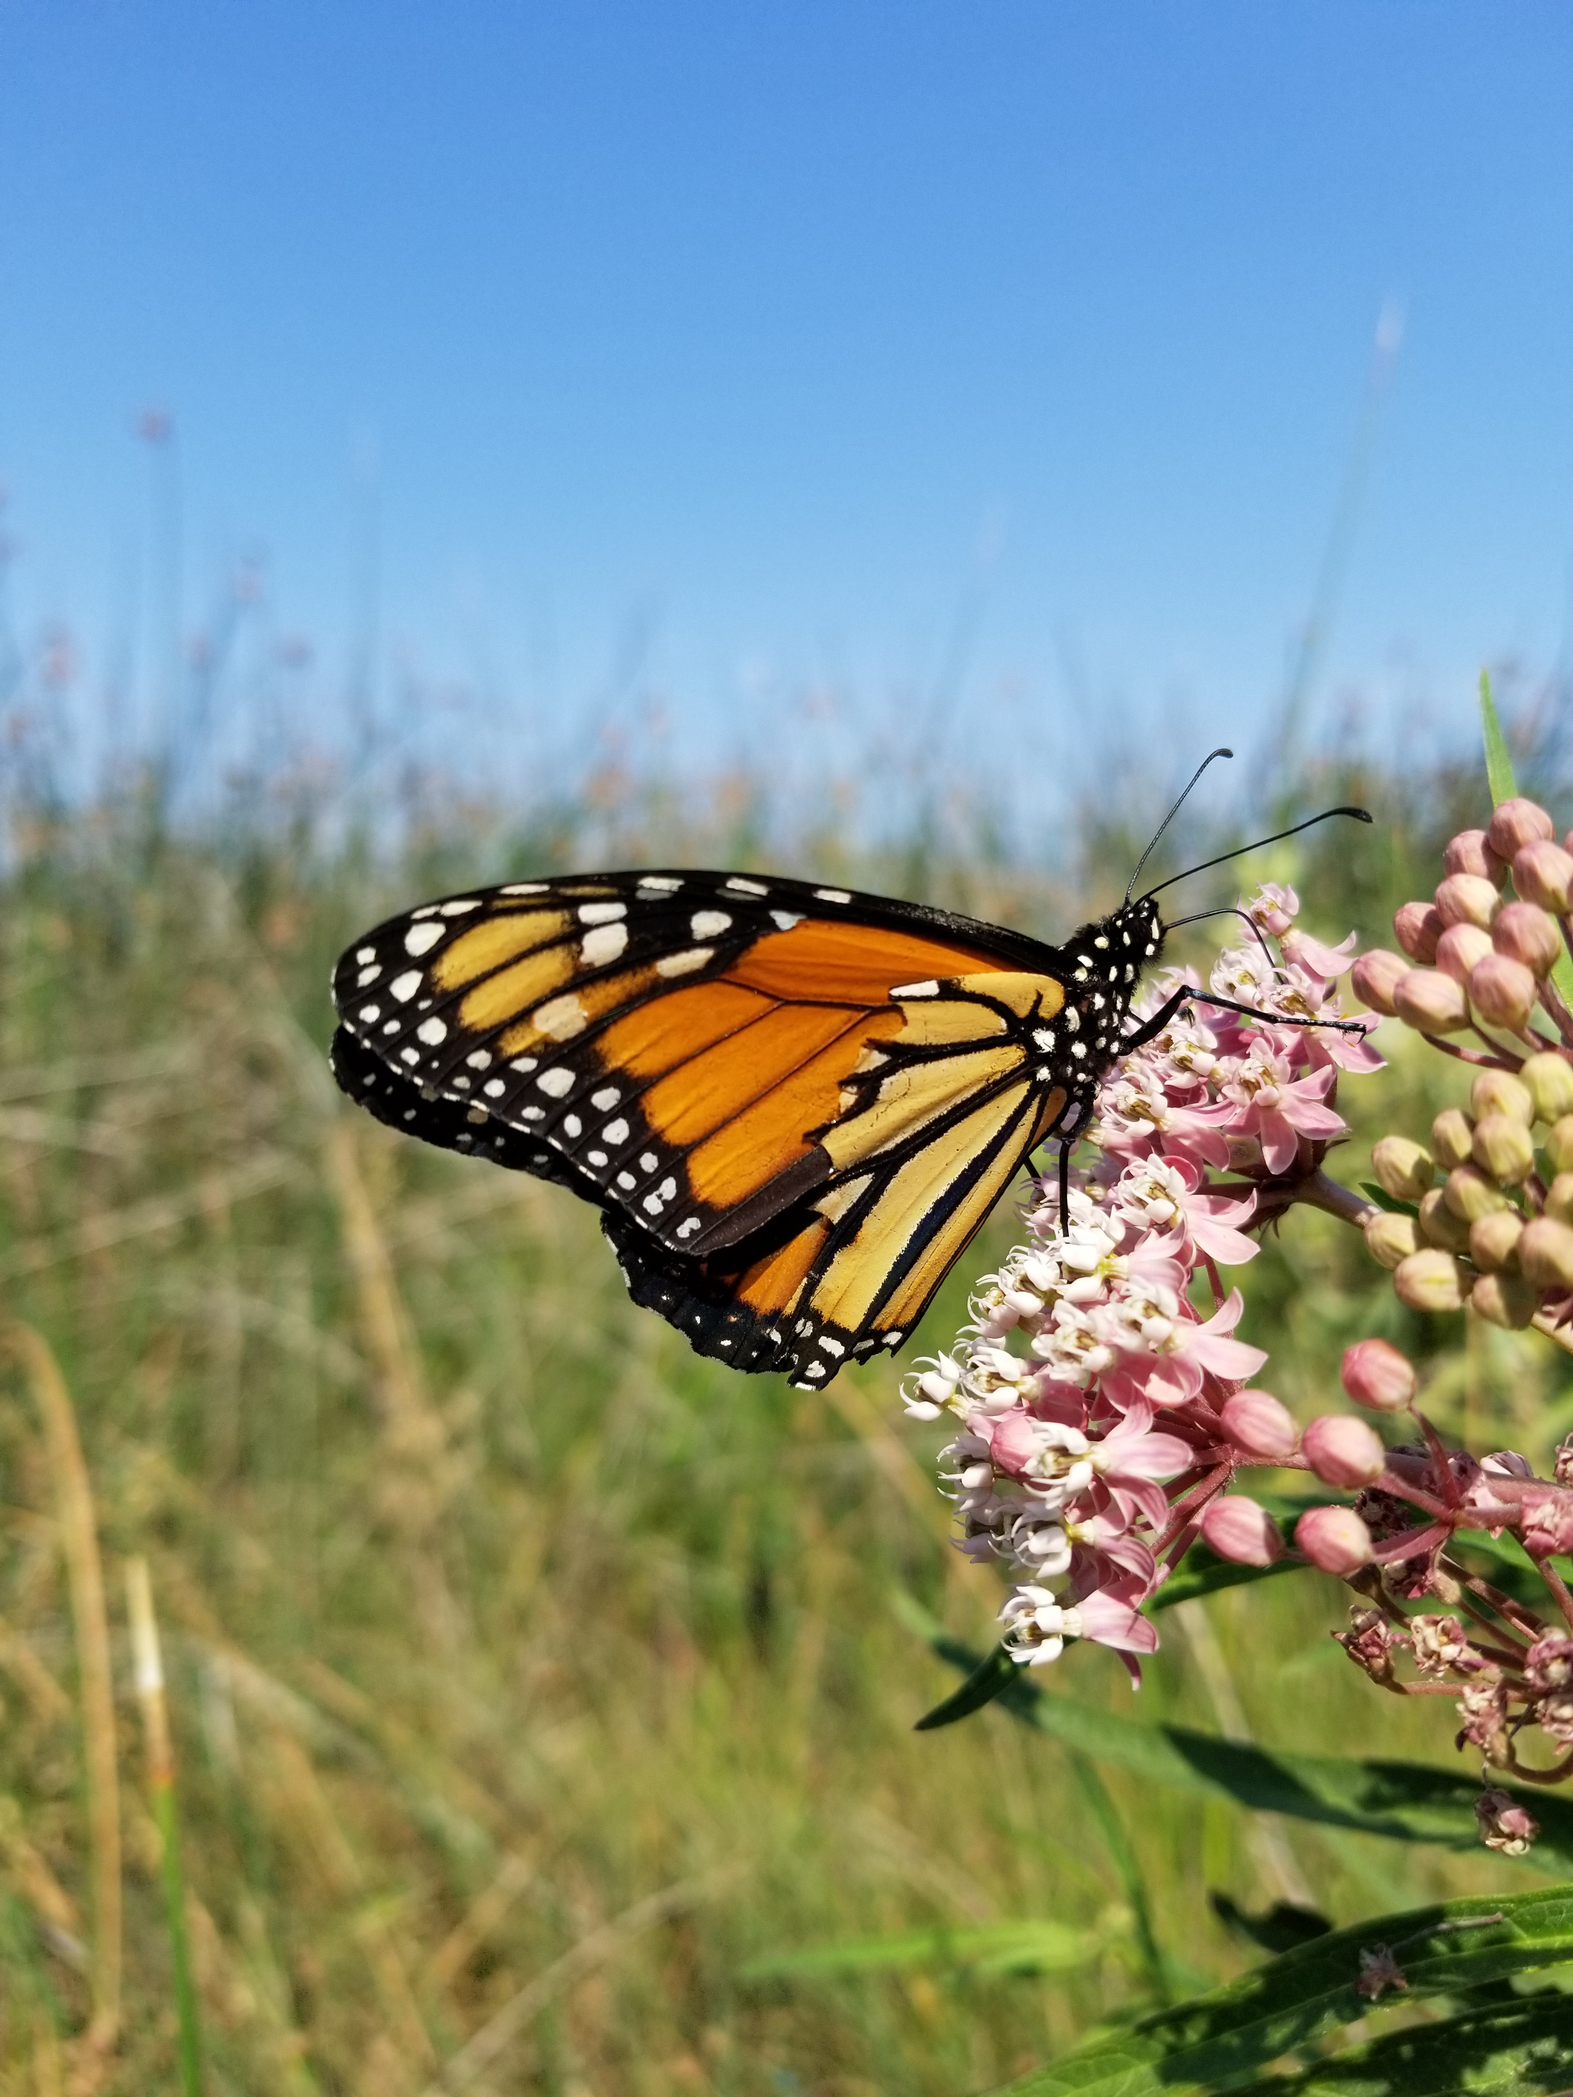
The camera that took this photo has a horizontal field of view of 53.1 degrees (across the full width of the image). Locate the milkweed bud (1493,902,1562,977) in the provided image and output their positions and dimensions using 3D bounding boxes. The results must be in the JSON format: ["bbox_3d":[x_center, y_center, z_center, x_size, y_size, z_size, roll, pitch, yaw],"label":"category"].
[{"bbox_3d":[0.054,-0.008,0.114,0.005,0.006,0.005,-28,30,0],"label":"milkweed bud"}]

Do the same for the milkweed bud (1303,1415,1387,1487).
[{"bbox_3d":[0.038,0.027,0.106,0.005,0.004,0.004,26,-4,3],"label":"milkweed bud"}]

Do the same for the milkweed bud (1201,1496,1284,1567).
[{"bbox_3d":[0.033,0.035,0.113,0.006,0.005,0.005,19,0,-12],"label":"milkweed bud"}]

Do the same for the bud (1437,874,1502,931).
[{"bbox_3d":[0.048,-0.010,0.110,0.005,0.004,0.004,21,15,-8],"label":"bud"}]

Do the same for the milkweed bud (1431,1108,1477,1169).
[{"bbox_3d":[0.050,0.007,0.118,0.004,0.005,0.004,-29,18,0],"label":"milkweed bud"}]

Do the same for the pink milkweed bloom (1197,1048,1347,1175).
[{"bbox_3d":[0.035,0.005,0.114,0.010,0.009,0.008,4,-30,27],"label":"pink milkweed bloom"}]

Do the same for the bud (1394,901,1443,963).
[{"bbox_3d":[0.048,-0.009,0.119,0.005,0.004,0.004,38,0,-19],"label":"bud"}]

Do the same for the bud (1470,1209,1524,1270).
[{"bbox_3d":[0.050,0.013,0.110,0.004,0.004,0.004,25,6,-20],"label":"bud"}]

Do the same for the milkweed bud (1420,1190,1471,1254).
[{"bbox_3d":[0.048,0.012,0.114,0.005,0.004,0.004,44,12,-5],"label":"milkweed bud"}]

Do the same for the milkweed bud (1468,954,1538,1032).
[{"bbox_3d":[0.049,-0.004,0.107,0.004,0.005,0.004,-30,25,22],"label":"milkweed bud"}]

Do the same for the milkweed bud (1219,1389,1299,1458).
[{"bbox_3d":[0.034,0.027,0.114,0.006,0.005,0.005,26,0,-12],"label":"milkweed bud"}]

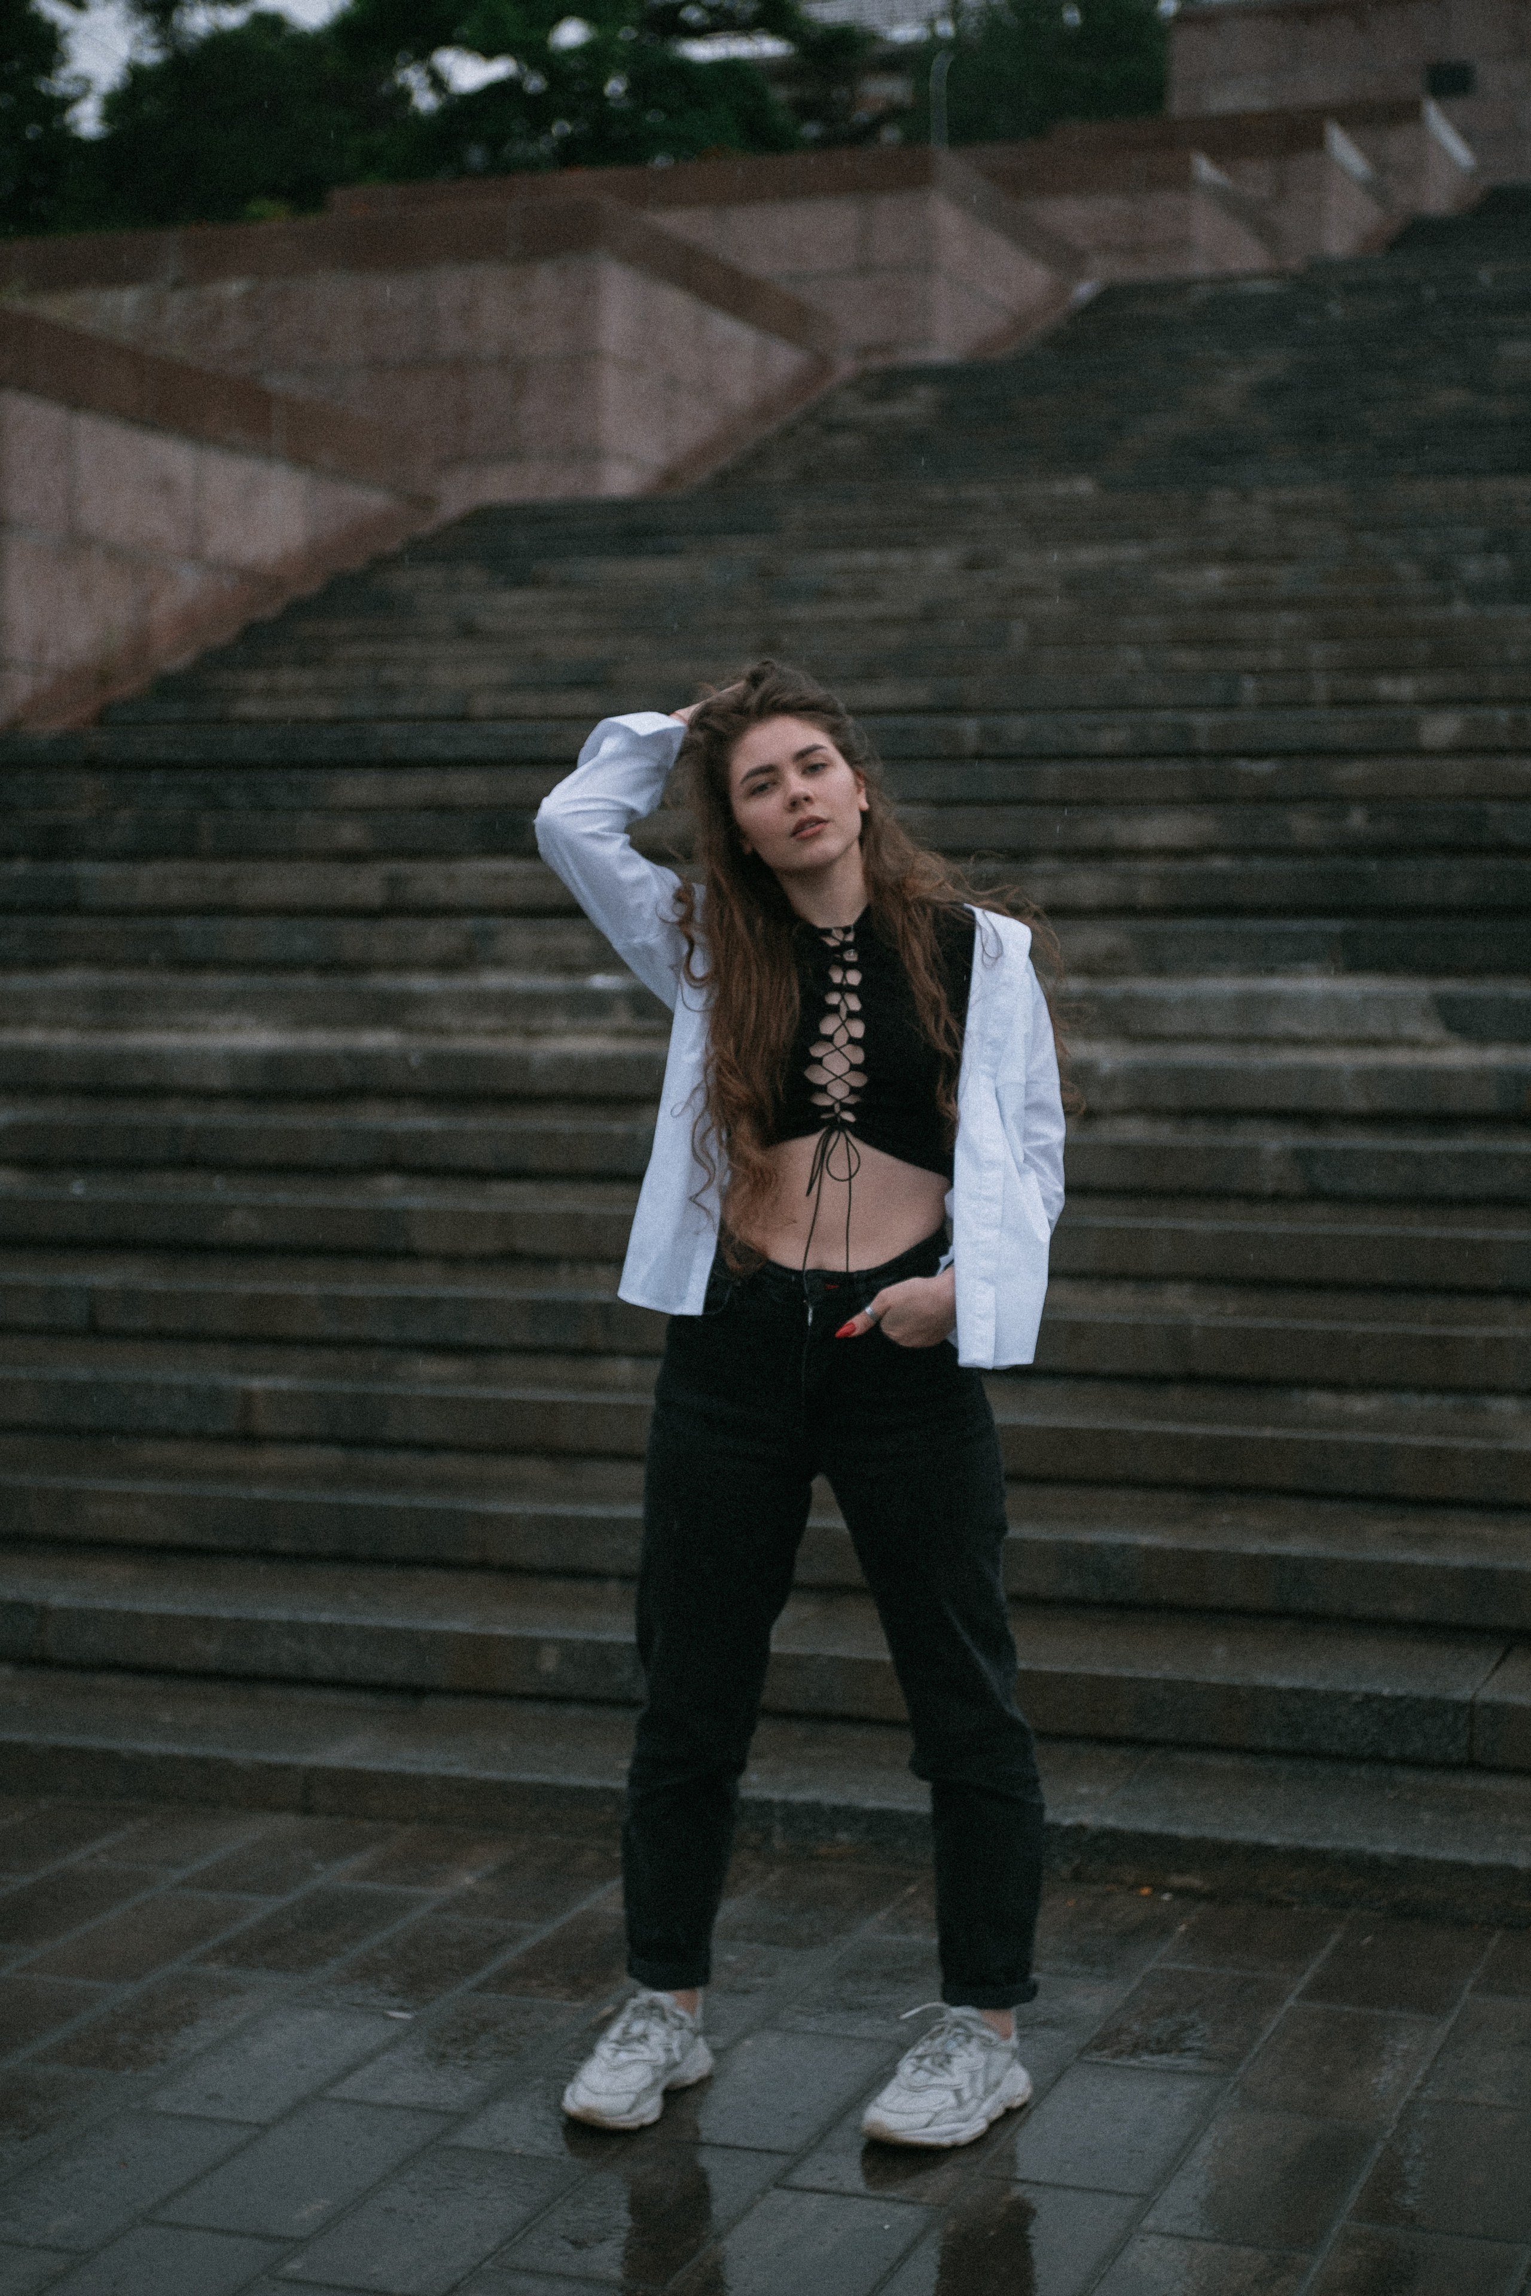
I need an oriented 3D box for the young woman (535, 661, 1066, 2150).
[{"bbox_3d":[0.042,0.286,3.979,0.610,1.690,0.380,1,4,10],"label":"young woman"}]

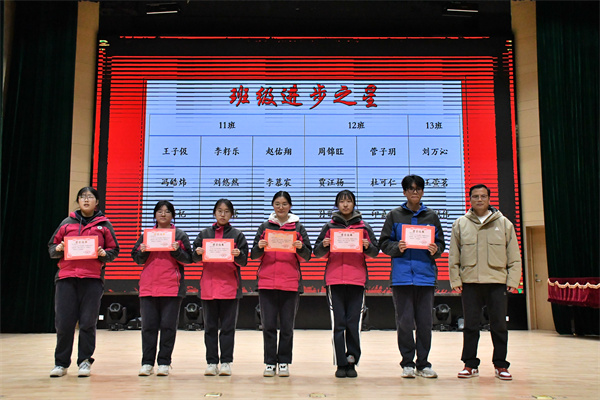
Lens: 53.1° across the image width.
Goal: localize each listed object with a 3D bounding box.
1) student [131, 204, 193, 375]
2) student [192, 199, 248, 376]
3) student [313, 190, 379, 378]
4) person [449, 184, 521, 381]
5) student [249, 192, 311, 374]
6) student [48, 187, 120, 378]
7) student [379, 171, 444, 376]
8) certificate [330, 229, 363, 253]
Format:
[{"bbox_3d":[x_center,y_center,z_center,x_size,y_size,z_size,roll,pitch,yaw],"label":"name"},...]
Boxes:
[{"bbox_3d":[-1.256,0.776,5.441,0.563,1.569,0.420,0,-8,0],"label":"student"},{"bbox_3d":[-0.725,0.769,5.442,0.508,1.582,0.420,0,-8,0],"label":"student"},{"bbox_3d":[0.425,0.724,5.382,0.595,1.655,0.420,0,-8,3],"label":"student"},{"bbox_3d":[1.669,0.699,5.363,0.648,1.699,0.340,-2,-9,15],"label":"person"},{"bbox_3d":[-0.164,0.730,5.416,0.555,1.653,0.420,0,-8,0],"label":"student"},{"bbox_3d":[-1.957,0.710,5.410,0.644,1.691,0.420,1,-8,-7],"label":"student"},{"bbox_3d":[1.012,0.650,5.384,0.590,1.801,0.420,-2,-8,11],"label":"student"},{"bbox_3d":[0.410,0.356,5.243,0.287,0.205,0.010,0,-8,0],"label":"certificate"}]

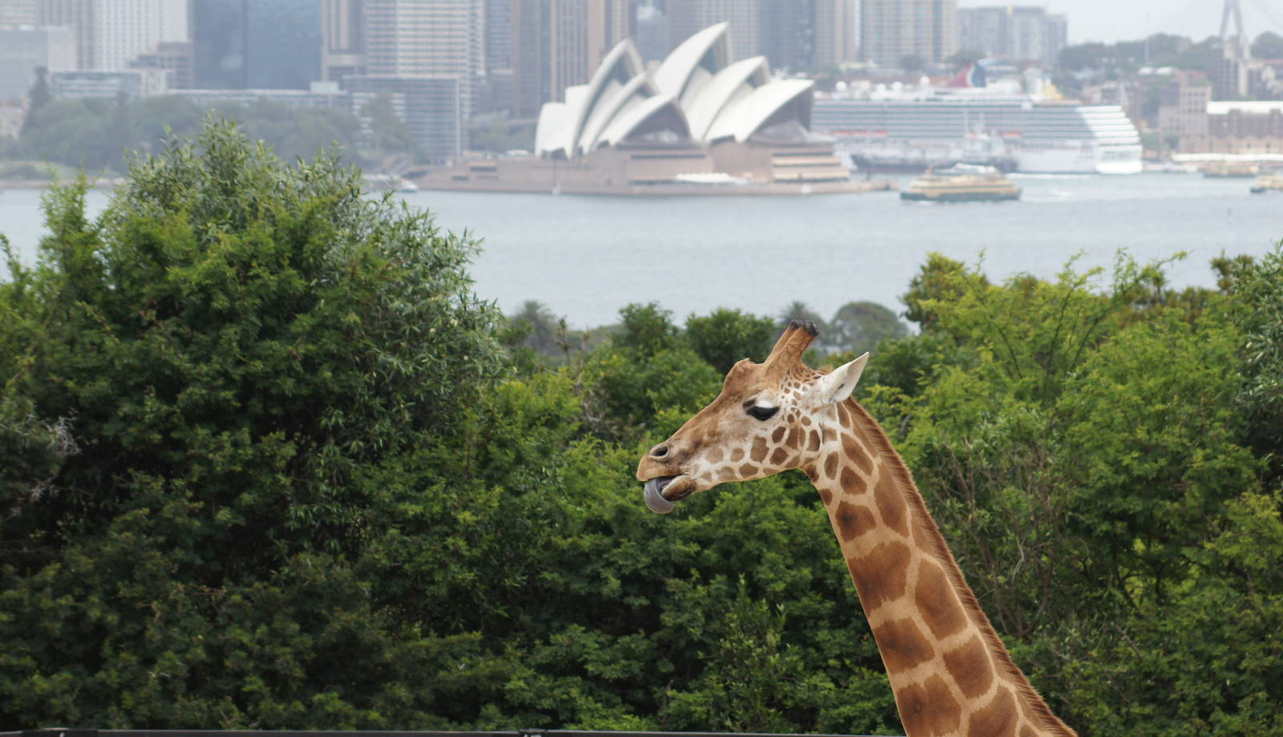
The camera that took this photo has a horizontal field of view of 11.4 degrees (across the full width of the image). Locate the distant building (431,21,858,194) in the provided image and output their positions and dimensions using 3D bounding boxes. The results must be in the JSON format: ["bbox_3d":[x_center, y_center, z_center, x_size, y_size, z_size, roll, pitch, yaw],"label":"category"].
[{"bbox_3d":[1.470,-109.730,2690.000,108.000,68.500,168.000,-2,4,-41],"label":"distant building"}]

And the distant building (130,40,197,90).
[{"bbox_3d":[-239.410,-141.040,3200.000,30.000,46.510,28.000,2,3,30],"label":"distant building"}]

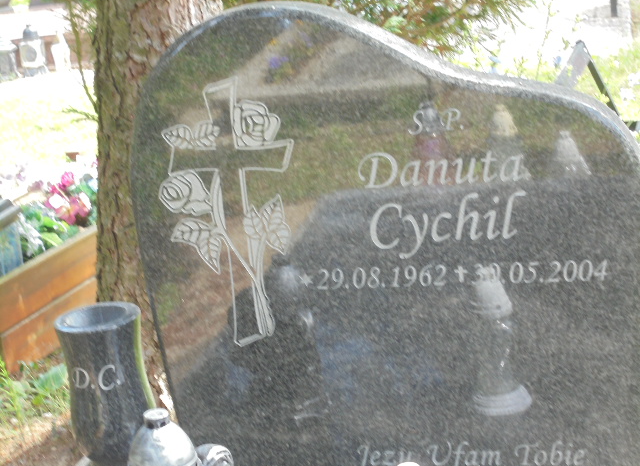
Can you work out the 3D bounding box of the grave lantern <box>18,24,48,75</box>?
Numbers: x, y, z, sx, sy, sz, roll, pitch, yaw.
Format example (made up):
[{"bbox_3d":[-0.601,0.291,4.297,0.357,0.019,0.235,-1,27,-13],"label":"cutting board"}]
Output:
[{"bbox_3d":[-1.643,-1.044,8.800,0.135,0.295,0.135,-5,17,3],"label":"grave lantern"}]

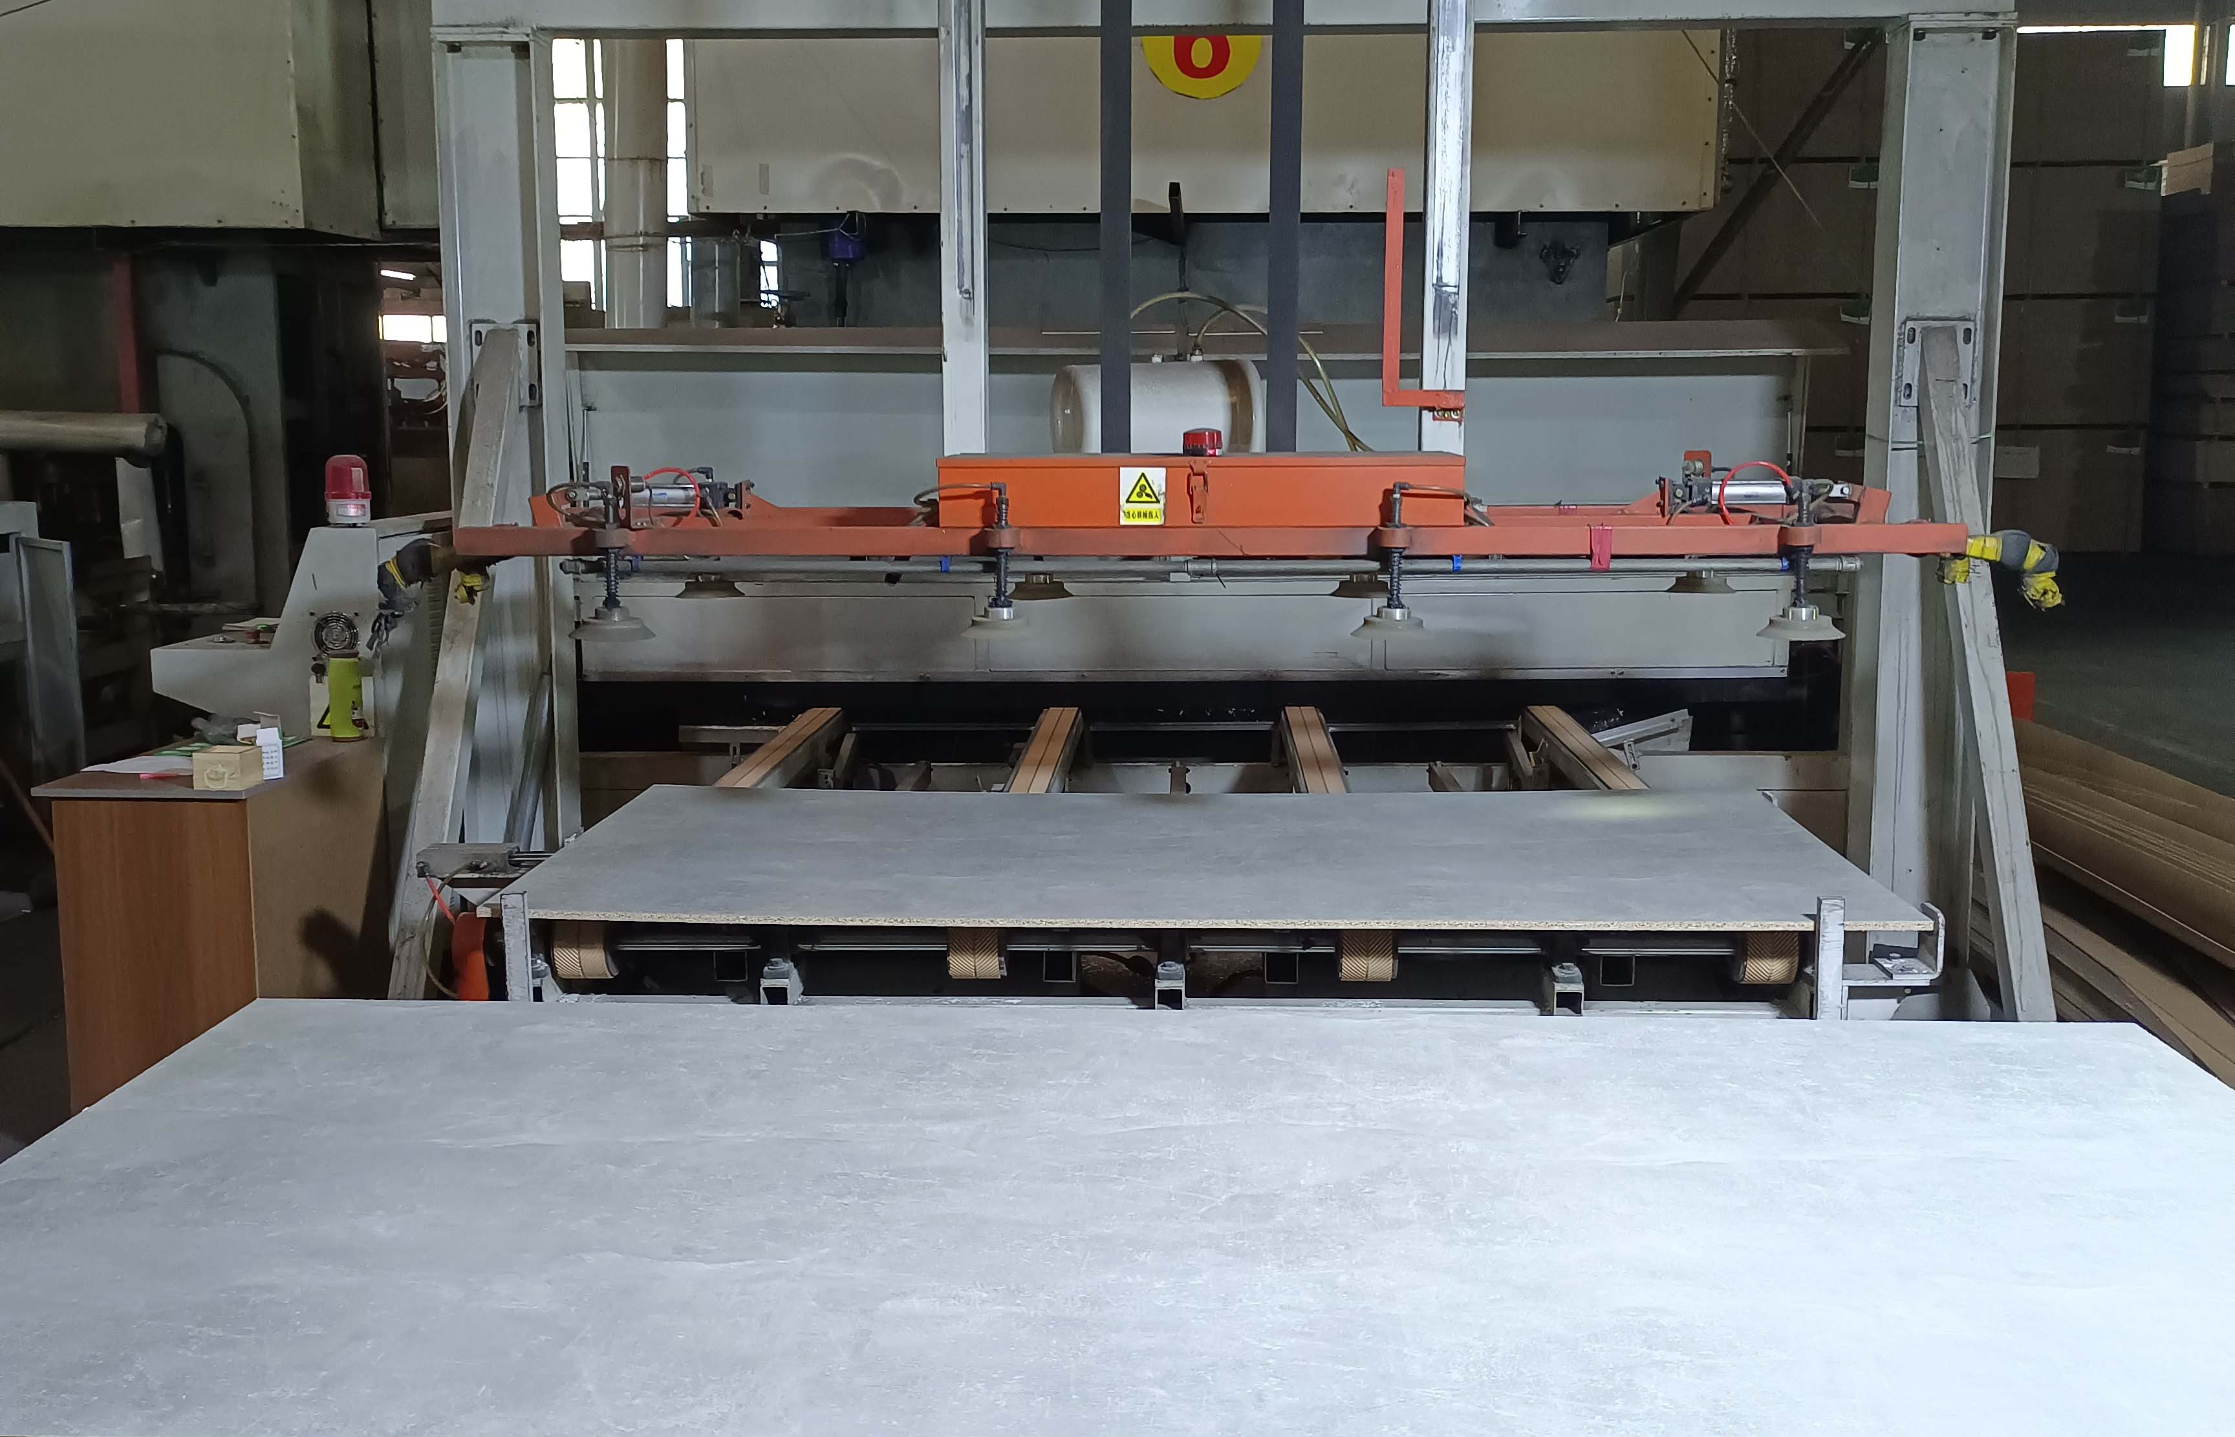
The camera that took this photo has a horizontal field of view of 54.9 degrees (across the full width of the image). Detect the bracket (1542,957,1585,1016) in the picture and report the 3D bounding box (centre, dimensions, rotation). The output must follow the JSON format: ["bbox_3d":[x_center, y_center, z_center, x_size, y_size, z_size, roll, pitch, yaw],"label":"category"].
[{"bbox_3d":[0.750,0.443,3.617,0.051,0.093,0.120,0,9,3],"label":"bracket"}]

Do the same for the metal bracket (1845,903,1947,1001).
[{"bbox_3d":[1.300,0.388,3.634,0.152,0.145,0.120,0,9,3],"label":"metal bracket"}]

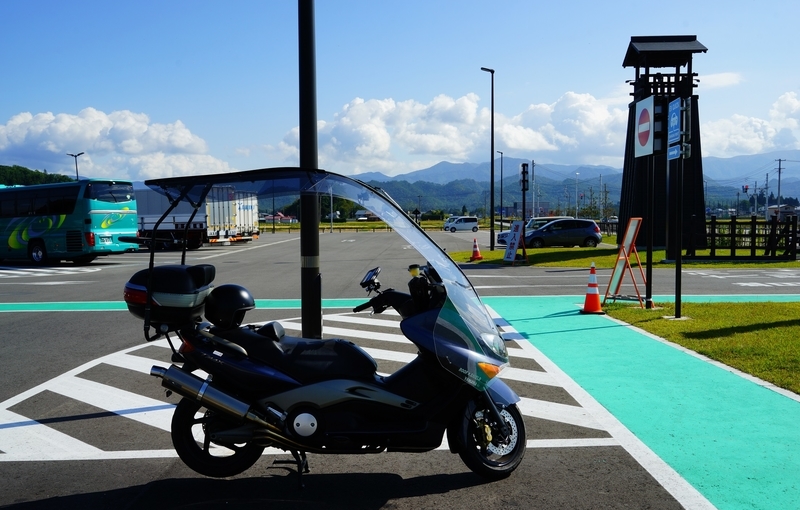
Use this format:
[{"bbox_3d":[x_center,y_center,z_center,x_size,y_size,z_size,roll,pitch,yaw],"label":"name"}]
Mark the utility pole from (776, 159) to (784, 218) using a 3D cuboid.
[{"bbox_3d":[70.322,-11.650,139.717,1.600,12.200,0.500,0,3,11],"label":"utility pole"}]

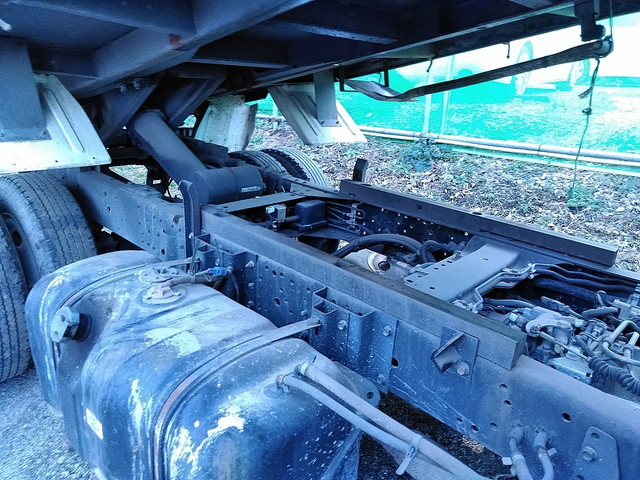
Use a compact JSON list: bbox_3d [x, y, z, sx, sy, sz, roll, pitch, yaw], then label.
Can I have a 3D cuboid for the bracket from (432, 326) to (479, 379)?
[{"bbox_3d":[0.235,0.231,0.944,0.082,0.092,0.101,21,25,37],"label":"bracket"}]

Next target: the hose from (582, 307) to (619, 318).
[{"bbox_3d":[0.716,0.184,1.274,0.105,0.016,0.016,-5,22,-27],"label":"hose"}]

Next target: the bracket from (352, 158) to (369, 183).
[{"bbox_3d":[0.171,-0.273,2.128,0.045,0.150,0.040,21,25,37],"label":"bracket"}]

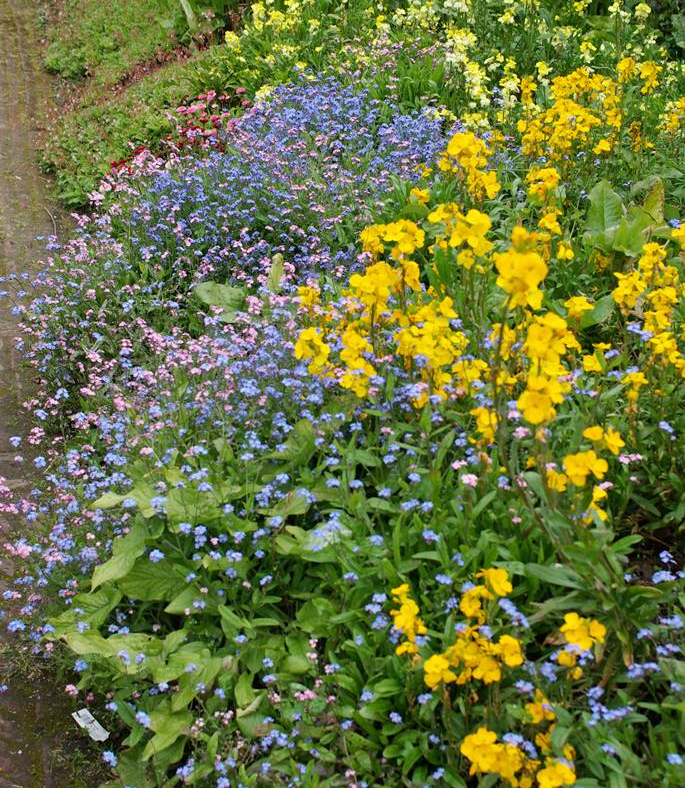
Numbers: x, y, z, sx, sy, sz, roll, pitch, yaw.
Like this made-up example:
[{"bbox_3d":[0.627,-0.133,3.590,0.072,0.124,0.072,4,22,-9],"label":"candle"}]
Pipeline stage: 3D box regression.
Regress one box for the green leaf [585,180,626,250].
[{"bbox_3d":[0.657,-0.446,3.700,0.105,0.170,0.045,2,-1,10],"label":"green leaf"}]

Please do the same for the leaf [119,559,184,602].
[{"bbox_3d":[-0.277,0.271,2.150,0.098,0.028,0.065,-8,62,-10],"label":"leaf"}]

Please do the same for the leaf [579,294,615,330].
[{"bbox_3d":[0.540,-0.173,3.150,0.088,0.025,0.055,-41,66,-12],"label":"leaf"}]

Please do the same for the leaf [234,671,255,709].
[{"bbox_3d":[-0.131,0.395,1.980,0.027,0.016,0.052,4,58,-1],"label":"leaf"}]

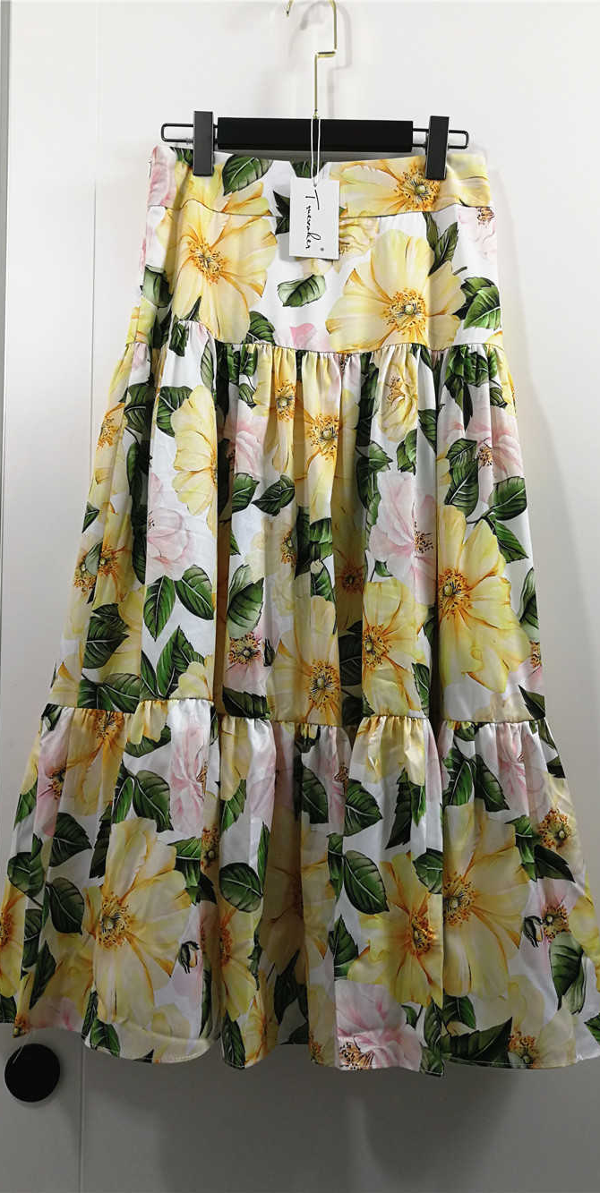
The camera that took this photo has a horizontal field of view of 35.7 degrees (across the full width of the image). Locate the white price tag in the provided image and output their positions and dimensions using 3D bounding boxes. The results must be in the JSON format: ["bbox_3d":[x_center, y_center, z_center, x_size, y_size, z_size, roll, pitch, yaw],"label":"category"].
[{"bbox_3d":[0.015,-0.386,0.950,0.050,0.081,0.003,1,-3,-3],"label":"white price tag"}]

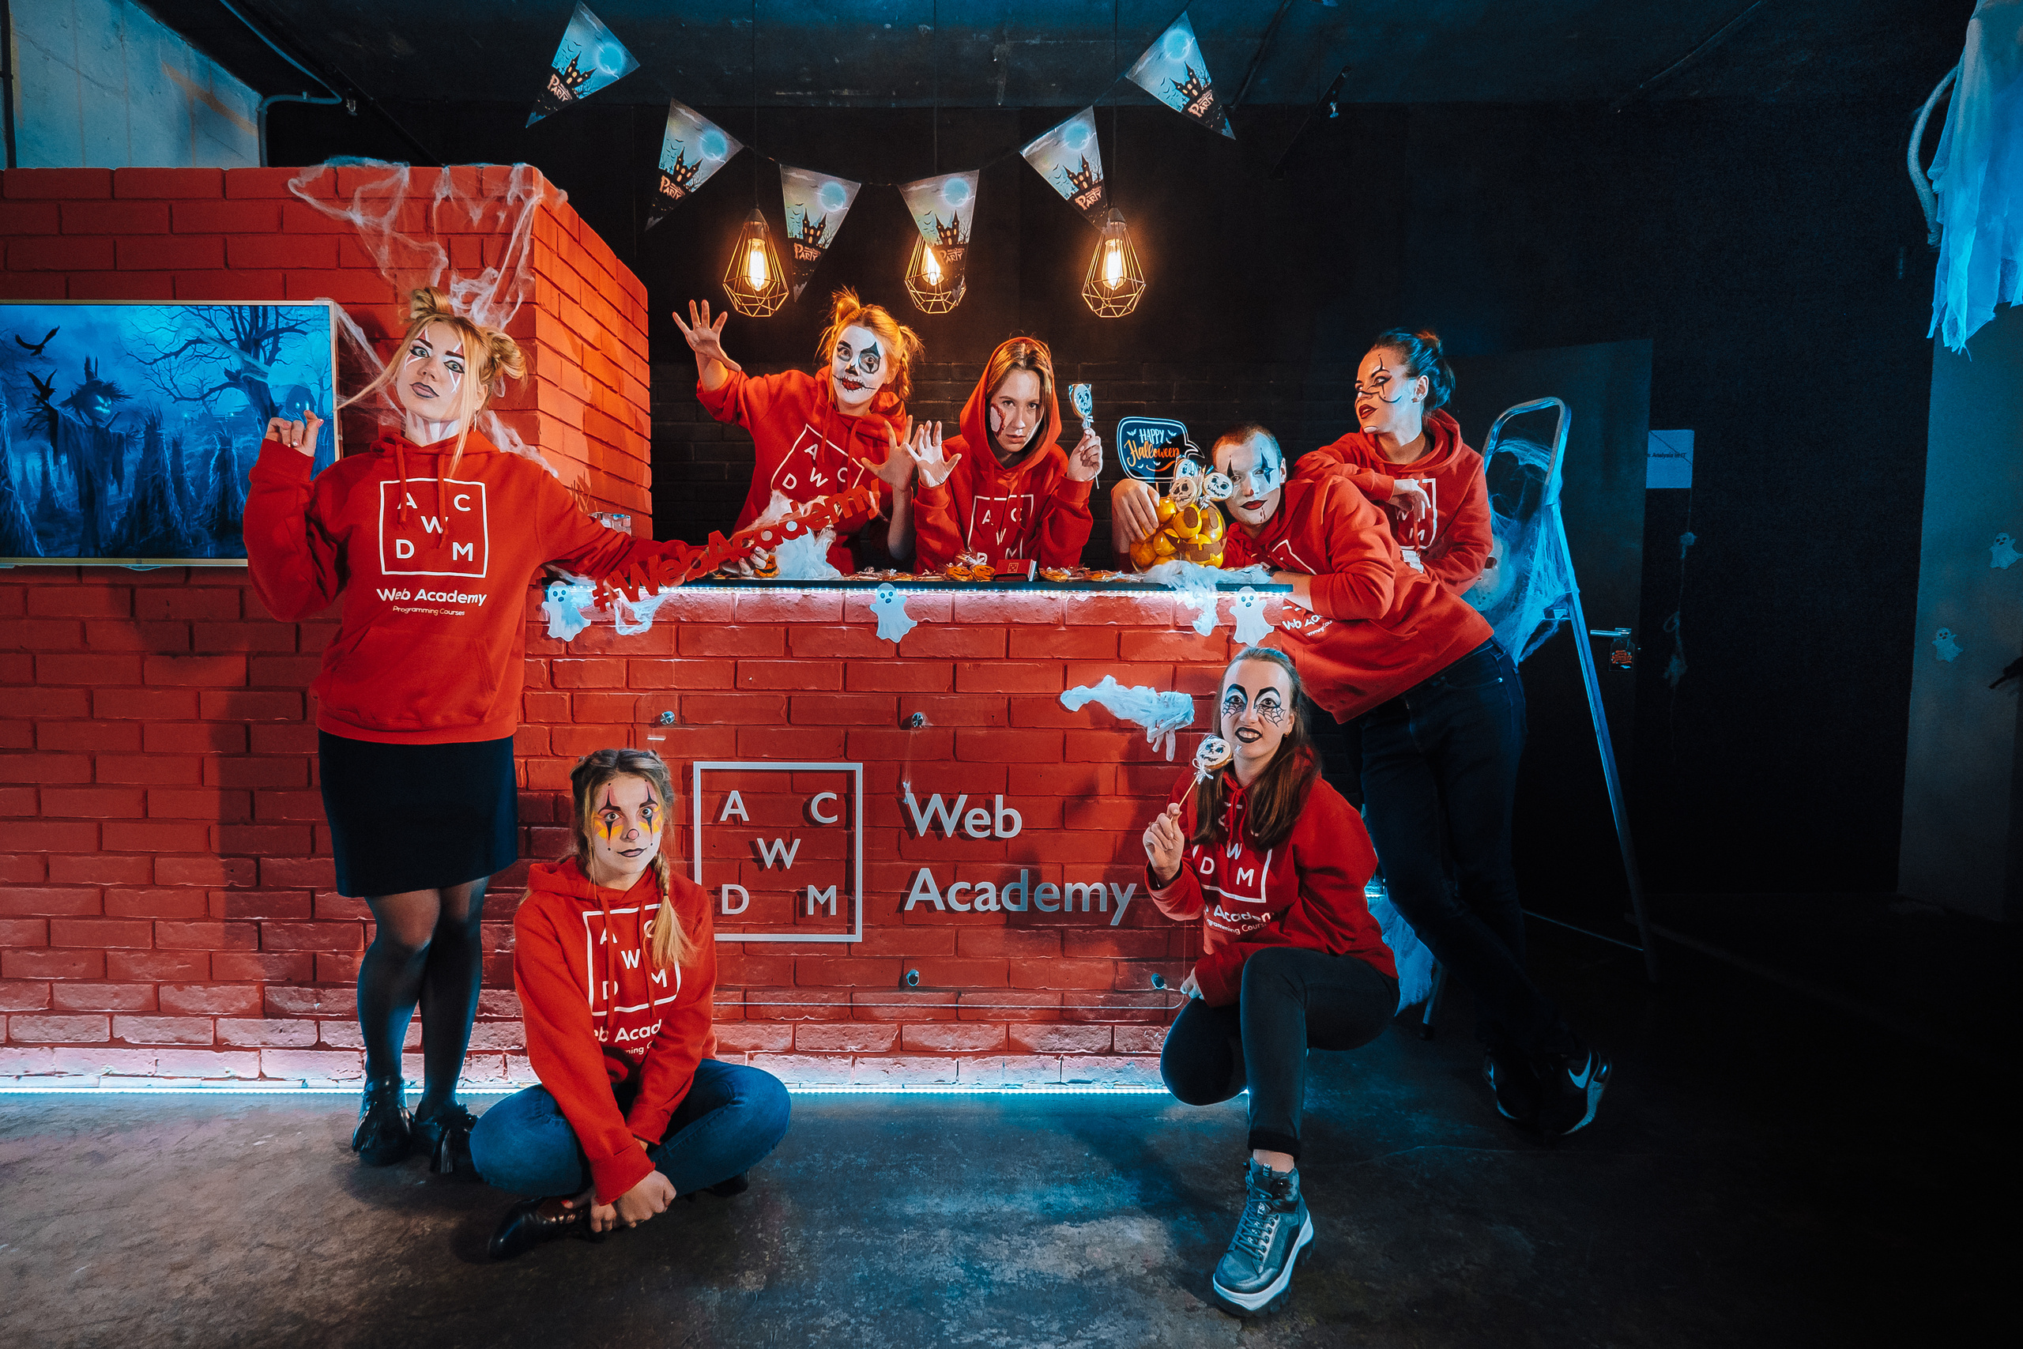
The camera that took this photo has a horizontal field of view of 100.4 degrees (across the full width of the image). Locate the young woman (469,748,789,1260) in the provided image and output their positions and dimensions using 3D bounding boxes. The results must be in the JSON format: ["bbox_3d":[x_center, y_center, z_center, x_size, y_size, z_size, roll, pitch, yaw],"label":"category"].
[{"bbox_3d":[-0.701,0.544,1.594,0.600,0.831,0.480,0,3,6],"label":"young woman"}]

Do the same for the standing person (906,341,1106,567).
[{"bbox_3d":[-0.017,0.054,2.205,0.500,1.749,0.440,0,3,0],"label":"standing person"}]

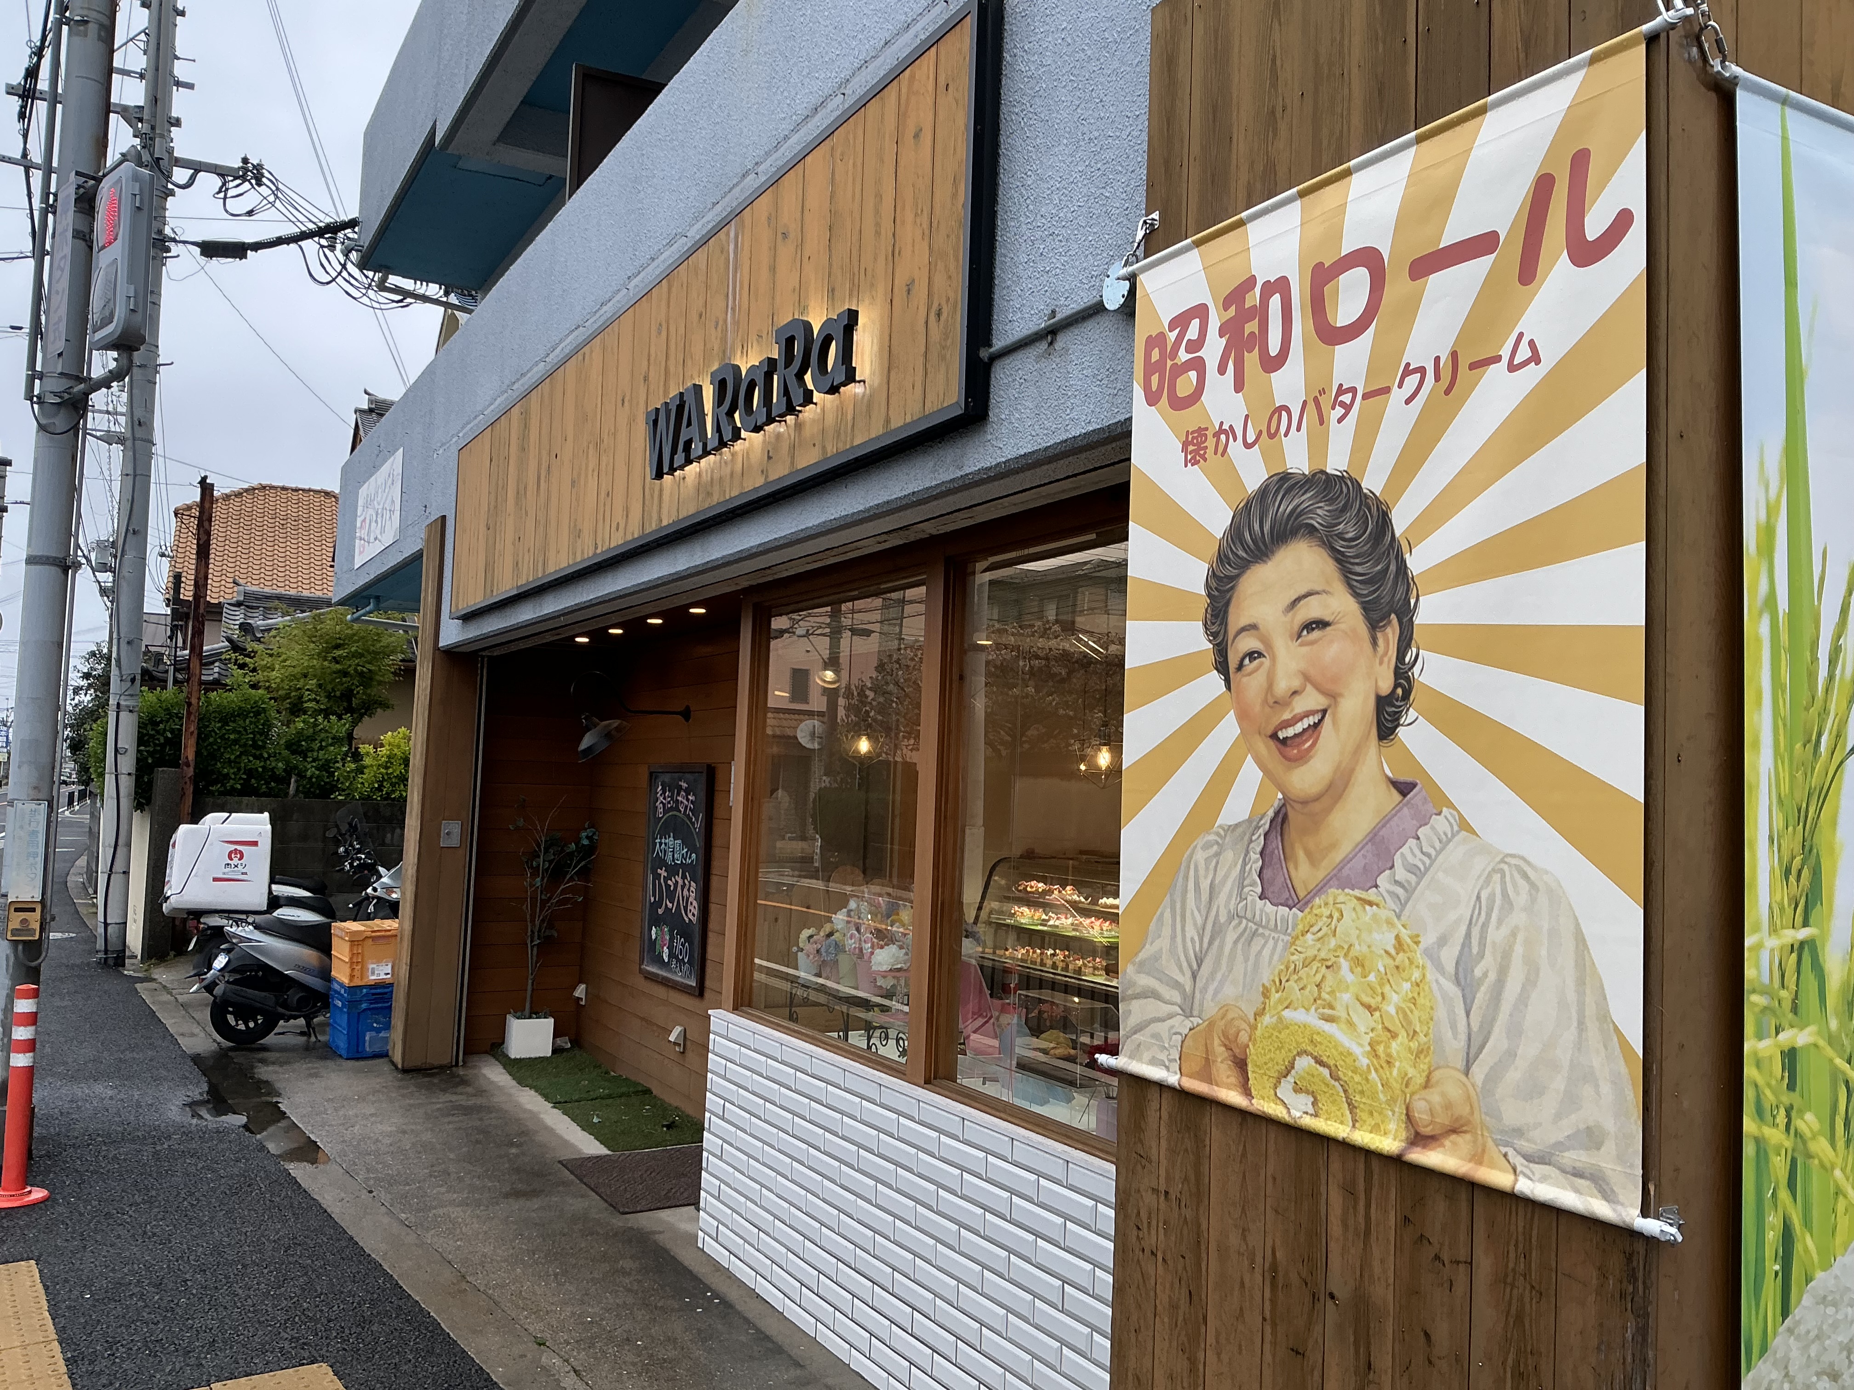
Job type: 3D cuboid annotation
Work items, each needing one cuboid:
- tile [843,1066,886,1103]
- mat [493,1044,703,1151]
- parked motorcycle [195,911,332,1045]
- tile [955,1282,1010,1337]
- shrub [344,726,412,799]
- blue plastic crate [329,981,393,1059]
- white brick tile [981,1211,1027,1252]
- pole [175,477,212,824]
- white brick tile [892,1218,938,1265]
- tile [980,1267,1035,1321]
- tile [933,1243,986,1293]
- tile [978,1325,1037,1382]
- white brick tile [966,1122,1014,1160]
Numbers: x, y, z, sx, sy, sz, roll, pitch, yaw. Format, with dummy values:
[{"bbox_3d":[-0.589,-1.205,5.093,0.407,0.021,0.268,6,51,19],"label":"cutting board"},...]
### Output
[{"bbox_3d":[-0.188,1.148,4.408,0.014,0.062,0.228,4,-4,-29],"label":"tile"},{"bbox_3d":[-1.812,2.126,8.083,0.620,0.030,2.760,4,-4,-29],"label":"mat"},{"bbox_3d":[-3.626,1.597,9.217,1.680,1.050,0.660,4,-4,-29],"label":"parked motorcycle"},{"bbox_3d":[0.140,1.542,3.741,0.015,0.063,0.228,4,-4,-29],"label":"tile"},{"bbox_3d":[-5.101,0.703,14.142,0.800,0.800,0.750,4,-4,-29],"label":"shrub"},{"bbox_3d":[-3.369,1.940,9.108,0.366,0.410,0.530,4,-4,-29],"label":"blue plastic crate"},{"bbox_3d":[0.204,1.308,3.611,0.020,0.067,0.228,4,-4,-29],"label":"white brick tile"},{"bbox_3d":[-6.230,0.178,12.738,0.110,4.010,0.110,4,-5,-29],"label":"pole"},{"bbox_3d":[-0.032,1.454,3.984,0.014,0.061,0.226,4,-4,-29],"label":"white brick tile"},{"bbox_3d":[0.200,1.468,3.668,0.014,0.062,0.228,4,-4,-29],"label":"tile"},{"bbox_3d":[0.085,1.478,3.848,0.015,0.063,0.228,4,-4,-29],"label":"tile"},{"bbox_3d":[0.194,1.609,3.658,0.014,0.062,0.228,4,-4,-29],"label":"tile"},{"bbox_3d":[0.157,1.124,3.770,0.015,0.063,0.228,4,-4,-29],"label":"white brick tile"}]

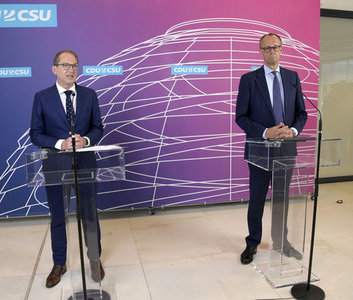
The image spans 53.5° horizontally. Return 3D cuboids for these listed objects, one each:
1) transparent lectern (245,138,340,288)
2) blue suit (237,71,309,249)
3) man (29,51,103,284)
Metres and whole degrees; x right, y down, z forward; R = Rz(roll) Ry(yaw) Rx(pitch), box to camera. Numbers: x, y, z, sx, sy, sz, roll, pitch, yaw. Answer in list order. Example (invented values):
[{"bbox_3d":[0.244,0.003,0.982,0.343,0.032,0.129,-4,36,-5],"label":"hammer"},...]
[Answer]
[{"bbox_3d":[0.929,0.456,2.842,0.630,1.110,0.480,-3,9,-13],"label":"transparent lectern"},{"bbox_3d":[0.827,0.081,3.043,0.600,1.550,0.380,-3,9,-10],"label":"blue suit"},{"bbox_3d":[-0.812,0.161,2.677,0.560,1.800,0.460,-4,10,-17],"label":"man"}]

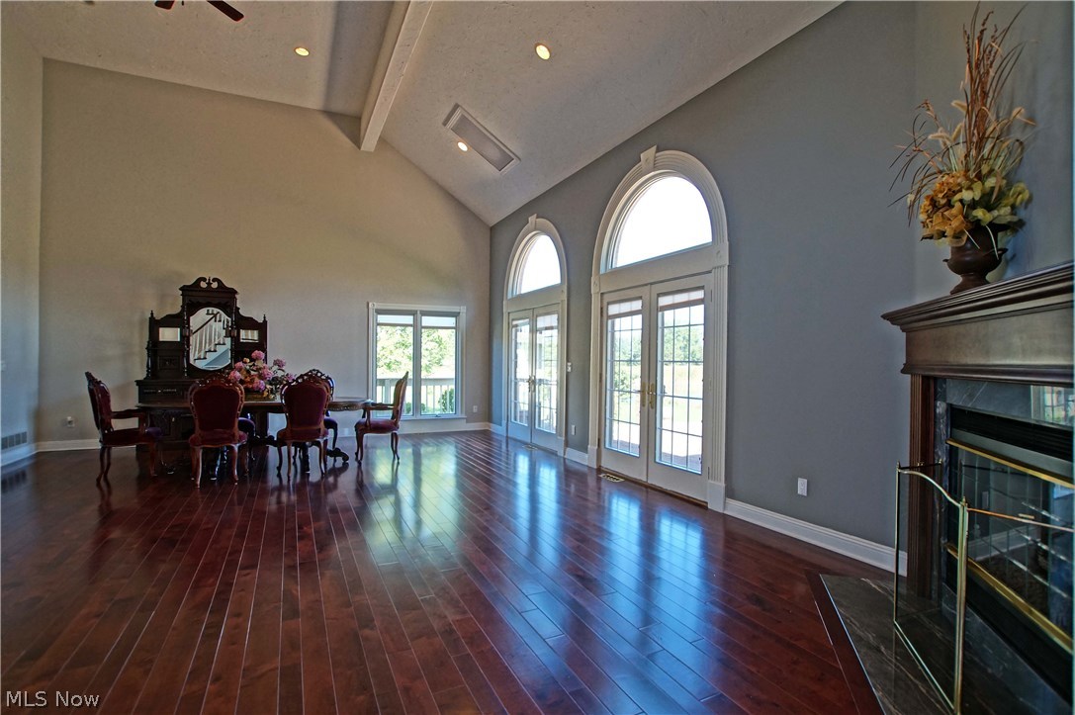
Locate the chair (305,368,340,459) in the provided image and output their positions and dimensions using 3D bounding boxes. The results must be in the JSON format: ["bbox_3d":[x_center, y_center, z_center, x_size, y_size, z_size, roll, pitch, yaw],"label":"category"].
[{"bbox_3d":[-2.969,0.725,6.349,0.500,1.080,0.580,1,0,-28],"label":"chair"}]

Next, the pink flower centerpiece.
[{"bbox_3d":[-3.181,0.209,5.515,0.680,0.570,0.500,1,0,-28],"label":"pink flower centerpiece"}]

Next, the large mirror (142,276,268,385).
[{"bbox_3d":[-4.598,-0.404,6.714,1.400,1.470,0.320,1,0,-28],"label":"large mirror"}]

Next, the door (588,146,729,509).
[{"bbox_3d":[1.144,-0.408,4.925,0.140,3.440,2.050,1,0,-28],"label":"door"}]

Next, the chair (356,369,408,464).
[{"bbox_3d":[-1.989,0.731,6.092,0.630,1.090,0.580,1,0,-28],"label":"chair"}]

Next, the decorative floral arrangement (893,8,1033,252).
[{"bbox_3d":[1.719,-0.892,1.919,0.500,1.080,0.660,1,0,19],"label":"decorative floral arrangement"}]

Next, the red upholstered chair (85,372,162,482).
[{"bbox_3d":[-4.324,0.698,5.034,0.620,1.090,0.570,1,0,-30],"label":"red upholstered chair"}]

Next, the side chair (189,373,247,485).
[{"bbox_3d":[-3.230,0.711,4.859,0.500,1.090,0.570,1,0,-28],"label":"side chair"}]

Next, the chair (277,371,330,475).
[{"bbox_3d":[-2.576,0.726,5.313,0.500,1.080,0.580,1,0,-28],"label":"chair"}]

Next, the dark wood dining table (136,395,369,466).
[{"bbox_3d":[-3.163,0.880,5.560,2.240,0.760,0.950,1,0,-28],"label":"dark wood dining table"}]

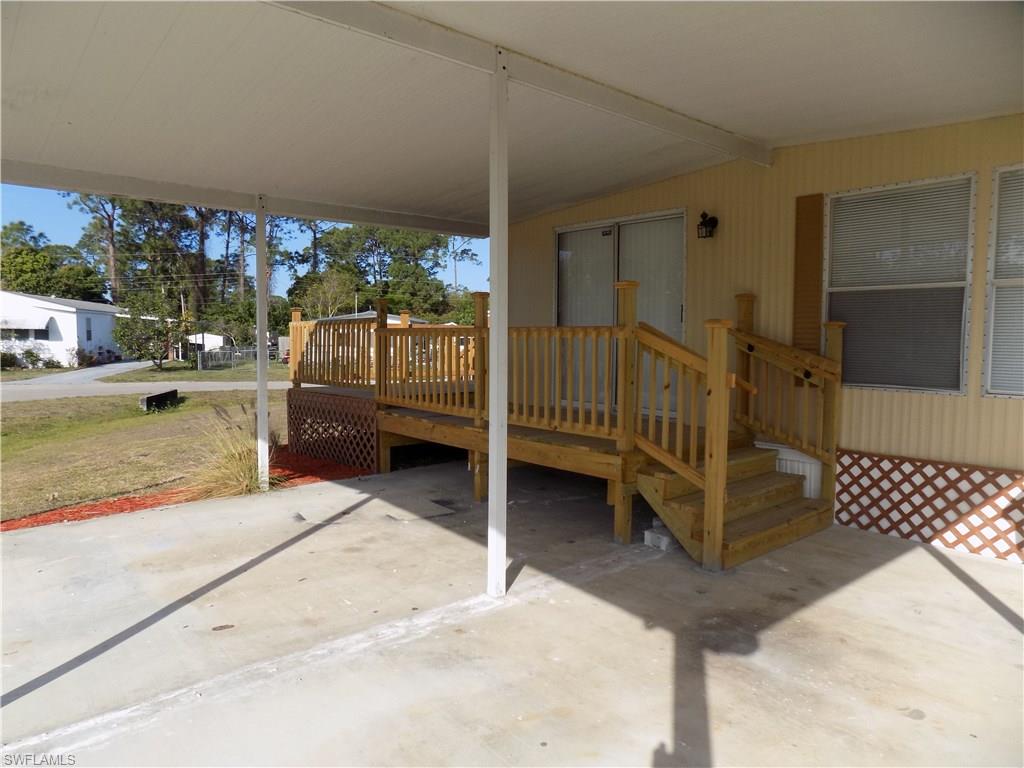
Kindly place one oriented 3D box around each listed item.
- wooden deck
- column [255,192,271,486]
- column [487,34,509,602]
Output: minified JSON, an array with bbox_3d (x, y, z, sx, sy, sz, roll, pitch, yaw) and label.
[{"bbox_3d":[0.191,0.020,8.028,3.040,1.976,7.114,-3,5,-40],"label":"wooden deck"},{"bbox_3d":[-2.411,-0.385,6.622,0.078,2.875,0.078,-3,5,-40],"label":"column"},{"bbox_3d":[-0.070,-0.312,3.931,0.078,3.129,0.078,-3,5,-40],"label":"column"}]

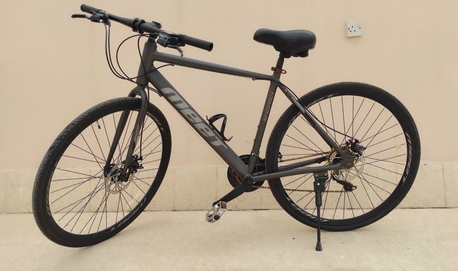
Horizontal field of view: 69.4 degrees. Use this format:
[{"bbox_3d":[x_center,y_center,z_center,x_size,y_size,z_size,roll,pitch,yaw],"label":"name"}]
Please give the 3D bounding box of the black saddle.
[{"bbox_3d":[0.231,-0.380,1.367,0.265,0.118,0.167,-2,14,0],"label":"black saddle"}]

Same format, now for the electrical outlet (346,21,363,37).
[{"bbox_3d":[0.722,-0.612,1.891,0.086,0.086,0.014,-2,3,4],"label":"electrical outlet"}]

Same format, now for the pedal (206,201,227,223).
[{"bbox_3d":[-0.054,0.320,1.395,0.081,0.030,0.101,-34,12,7],"label":"pedal"}]

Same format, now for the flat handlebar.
[{"bbox_3d":[-0.350,-0.424,1.265,0.707,0.051,0.071,24,15,27],"label":"flat handlebar"}]

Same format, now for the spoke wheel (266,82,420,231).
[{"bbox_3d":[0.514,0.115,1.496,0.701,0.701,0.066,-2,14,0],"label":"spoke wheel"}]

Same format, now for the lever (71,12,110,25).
[{"bbox_3d":[-0.570,-0.481,1.355,0.157,0.042,0.076,24,15,27],"label":"lever"}]

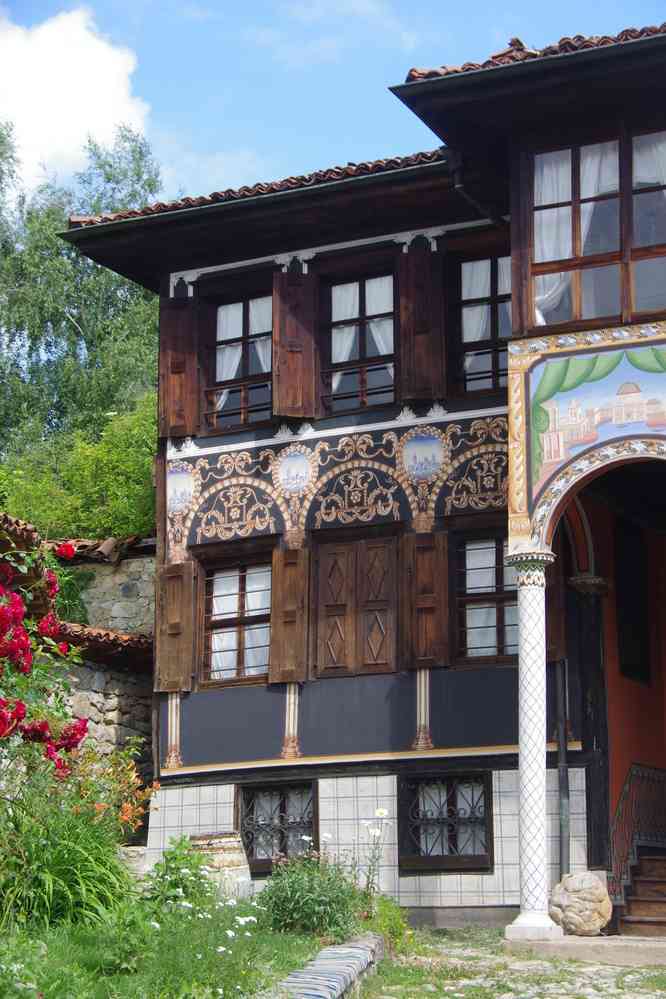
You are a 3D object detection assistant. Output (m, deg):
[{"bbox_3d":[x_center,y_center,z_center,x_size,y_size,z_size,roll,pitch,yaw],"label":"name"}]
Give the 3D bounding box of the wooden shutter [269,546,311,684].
[{"bbox_3d":[-0.406,1.077,18.404,0.403,1.268,0.060,-7,-16,25],"label":"wooden shutter"}]

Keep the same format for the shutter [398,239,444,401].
[{"bbox_3d":[0.935,-1.824,20.761,0.479,1.634,0.070,-2,-13,8],"label":"shutter"}]

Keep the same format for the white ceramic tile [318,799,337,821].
[{"bbox_3d":[-0.049,2.912,18.768,0.185,0.198,0.020,-6,-14,27],"label":"white ceramic tile"}]

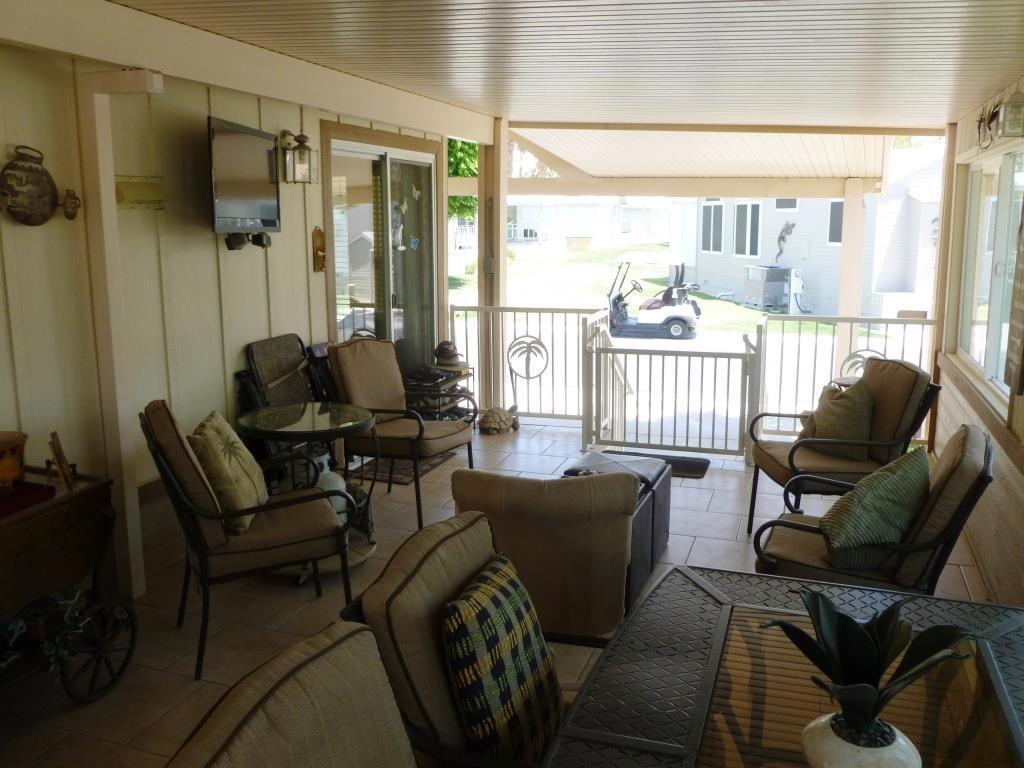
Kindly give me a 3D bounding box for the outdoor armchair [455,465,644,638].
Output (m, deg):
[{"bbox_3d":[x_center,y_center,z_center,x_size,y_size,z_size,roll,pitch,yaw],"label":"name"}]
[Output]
[{"bbox_3d":[0.175,0.618,3.266,0.628,0.705,0.620,2,11,10],"label":"outdoor armchair"}]

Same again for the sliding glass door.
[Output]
[{"bbox_3d":[-0.863,-0.613,5.964,0.101,2.077,1.488,4,11,21],"label":"sliding glass door"}]

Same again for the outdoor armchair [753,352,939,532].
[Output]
[{"bbox_3d":[1.548,0.366,3.948,0.705,0.953,0.605,0,10,-1],"label":"outdoor armchair"}]

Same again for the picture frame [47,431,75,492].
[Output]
[{"bbox_3d":[-1.534,0.263,2.814,0.046,0.198,0.155,-17,16,-21],"label":"picture frame"}]

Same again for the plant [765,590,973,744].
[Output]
[{"bbox_3d":[0.509,0.398,1.182,0.302,0.217,0.256,0,10,0],"label":"plant"}]

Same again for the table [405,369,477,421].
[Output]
[{"bbox_3d":[-0.557,0.158,6.382,0.333,0.488,0.620,4,11,21],"label":"table"}]

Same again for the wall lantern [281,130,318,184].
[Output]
[{"bbox_3d":[-1.180,-1.272,4.683,0.209,0.305,0.186,4,11,21],"label":"wall lantern"}]

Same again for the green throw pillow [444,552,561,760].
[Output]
[{"bbox_3d":[-0.028,0.611,1.909,0.140,0.364,0.326,-15,2,31],"label":"green throw pillow"}]

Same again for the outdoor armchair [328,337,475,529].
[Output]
[{"bbox_3d":[-0.633,0.223,4.648,0.729,0.984,0.605,5,12,26],"label":"outdoor armchair"}]

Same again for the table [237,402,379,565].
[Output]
[{"bbox_3d":[-0.955,0.477,3.842,0.659,0.682,0.659,0,10,0],"label":"table"}]

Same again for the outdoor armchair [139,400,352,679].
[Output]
[{"bbox_3d":[-0.997,0.498,3.126,0.729,0.992,0.605,-5,12,-26],"label":"outdoor armchair"}]

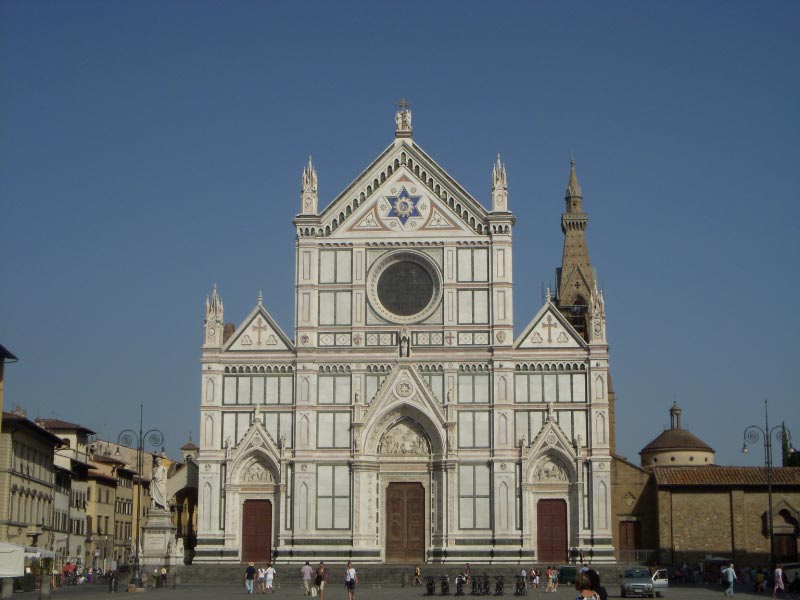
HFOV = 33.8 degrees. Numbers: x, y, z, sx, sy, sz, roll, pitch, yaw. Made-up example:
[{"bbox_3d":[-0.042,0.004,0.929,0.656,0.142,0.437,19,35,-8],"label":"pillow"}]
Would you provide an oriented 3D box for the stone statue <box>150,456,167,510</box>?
[{"bbox_3d":[-22.995,17.721,126.236,1.727,5.104,1.600,0,-12,2],"label":"stone statue"}]

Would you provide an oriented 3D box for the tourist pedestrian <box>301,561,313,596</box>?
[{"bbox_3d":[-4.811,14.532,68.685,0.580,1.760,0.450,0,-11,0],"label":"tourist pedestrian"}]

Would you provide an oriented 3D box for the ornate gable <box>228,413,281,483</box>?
[{"bbox_3d":[-14.584,15.022,133.299,5.519,7.127,1.500,-1,-11,3],"label":"ornate gable"}]

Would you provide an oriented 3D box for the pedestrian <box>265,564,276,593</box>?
[{"bbox_3d":[-7.204,15.533,73.438,0.580,1.620,0.450,-1,-11,5],"label":"pedestrian"}]

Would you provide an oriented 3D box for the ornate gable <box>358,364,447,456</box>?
[{"bbox_3d":[0.275,11.353,134.745,8.961,9.396,1.400,0,-12,2],"label":"ornate gable"}]

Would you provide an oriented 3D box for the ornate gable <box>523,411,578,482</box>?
[{"bbox_3d":[15.070,14.792,131.919,5.652,7.201,1.500,-1,-11,3],"label":"ornate gable"}]

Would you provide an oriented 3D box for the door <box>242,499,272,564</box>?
[{"bbox_3d":[-14.534,23.736,134.549,3.075,6.433,0.300,0,-12,2],"label":"door"}]

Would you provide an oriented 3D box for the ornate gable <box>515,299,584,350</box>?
[{"bbox_3d":[15.593,2.689,136.458,7.502,5.348,1.200,0,-12,2],"label":"ornate gable"}]

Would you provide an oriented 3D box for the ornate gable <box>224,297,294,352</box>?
[{"bbox_3d":[-14.411,2.606,136.027,7.299,5.855,1.000,-1,-11,3],"label":"ornate gable"}]

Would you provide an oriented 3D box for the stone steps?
[{"bbox_3d":[0.280,25.549,122.437,41.742,1.872,5.000,0,-12,2],"label":"stone steps"}]

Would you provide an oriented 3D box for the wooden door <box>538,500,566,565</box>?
[{"bbox_3d":[15.177,23.074,131.280,2.954,6.345,0.300,-1,-11,3],"label":"wooden door"}]

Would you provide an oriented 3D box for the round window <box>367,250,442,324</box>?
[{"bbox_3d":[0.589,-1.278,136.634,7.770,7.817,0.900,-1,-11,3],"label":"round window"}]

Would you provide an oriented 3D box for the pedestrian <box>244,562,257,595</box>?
[{"bbox_3d":[-8.141,15.192,71.909,0.580,1.800,0.450,0,-11,0],"label":"pedestrian"}]

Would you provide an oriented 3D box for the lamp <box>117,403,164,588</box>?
[{"bbox_3d":[-21.869,16.328,110.850,4.052,15.356,1.000,0,-12,2],"label":"lamp"}]

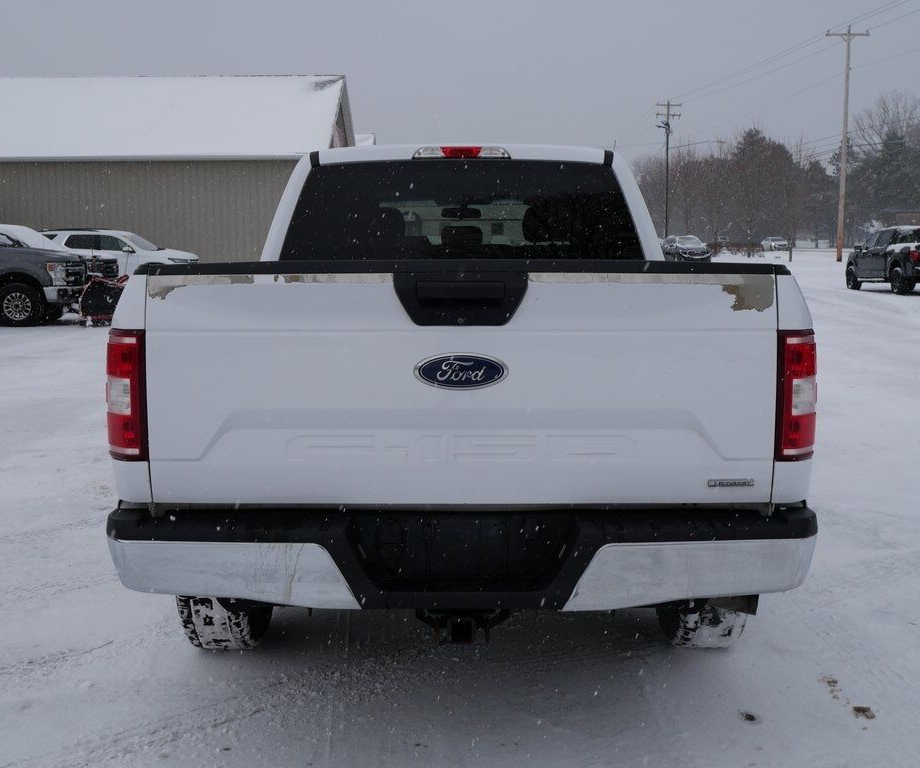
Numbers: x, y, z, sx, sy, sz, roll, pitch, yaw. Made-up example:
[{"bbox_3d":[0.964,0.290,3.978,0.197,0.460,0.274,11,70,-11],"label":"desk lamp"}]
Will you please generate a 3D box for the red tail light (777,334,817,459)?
[{"bbox_3d":[0.898,0.025,2.894,0.125,0.350,0.160,0,8,0],"label":"red tail light"}]

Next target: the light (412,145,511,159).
[{"bbox_3d":[0.004,-1.042,4.784,0.440,0.068,0.060,0,8,0],"label":"light"}]

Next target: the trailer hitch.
[{"bbox_3d":[0.004,0.628,2.878,0.250,0.120,0.200,0,8,0],"label":"trailer hitch"}]

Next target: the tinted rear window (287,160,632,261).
[{"bbox_3d":[0.004,-0.760,4.711,1.580,0.500,0.100,0,-9,0],"label":"tinted rear window"}]

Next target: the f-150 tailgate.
[{"bbox_3d":[0.004,0.002,2.845,1.640,0.650,0.100,0,8,0],"label":"f-150 tailgate"}]

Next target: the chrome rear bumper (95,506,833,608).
[{"bbox_3d":[0.004,0.440,2.868,1.880,0.250,0.300,0,8,0],"label":"chrome rear bumper"}]

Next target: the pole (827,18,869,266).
[{"bbox_3d":[22.250,-13.789,61.718,2.450,13.400,0.400,-1,8,-5],"label":"pole"}]

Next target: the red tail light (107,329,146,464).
[{"bbox_3d":[-0.890,0.025,2.894,0.125,0.350,0.160,0,8,0],"label":"red tail light"}]

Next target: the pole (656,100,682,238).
[{"bbox_3d":[19.850,-19.707,102.292,2.400,14.500,0.400,-1,8,-5],"label":"pole"}]

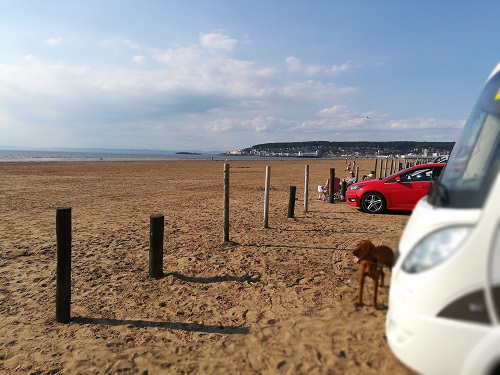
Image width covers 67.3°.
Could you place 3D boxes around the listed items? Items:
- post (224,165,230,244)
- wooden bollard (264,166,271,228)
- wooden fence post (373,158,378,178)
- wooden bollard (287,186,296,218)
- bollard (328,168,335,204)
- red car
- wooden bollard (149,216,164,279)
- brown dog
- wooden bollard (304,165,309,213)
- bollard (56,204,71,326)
[{"bbox_3d":[-0.417,0.281,6.854,0.089,1.410,0.089,1,5,0],"label":"post"},{"bbox_3d":[0.388,0.214,8.238,0.098,1.349,0.098,1,5,0],"label":"wooden bollard"},{"bbox_3d":[6.239,-0.620,18.637,0.110,1.450,0.110,1,5,0],"label":"wooden fence post"},{"bbox_3d":[1.103,0.384,9.744,0.154,0.804,0.154,1,5,0],"label":"wooden bollard"},{"bbox_3d":[2.861,-0.057,13.039,0.166,1.202,0.166,1,5,0],"label":"bollard"},{"bbox_3d":[5.119,0.026,11.001,4.360,1.470,1.850,3,5,24],"label":"red car"},{"bbox_3d":[-1.194,0.762,4.832,0.172,0.791,0.172,1,5,0],"label":"wooden bollard"},{"bbox_3d":[1.469,0.895,4.240,0.320,0.710,0.870,5,6,38],"label":"brown dog"},{"bbox_3d":[1.622,0.043,10.684,0.105,1.336,0.105,1,5,0],"label":"wooden bollard"},{"bbox_3d":[-1.727,0.720,3.487,0.131,1.064,0.131,1,5,0],"label":"bollard"}]

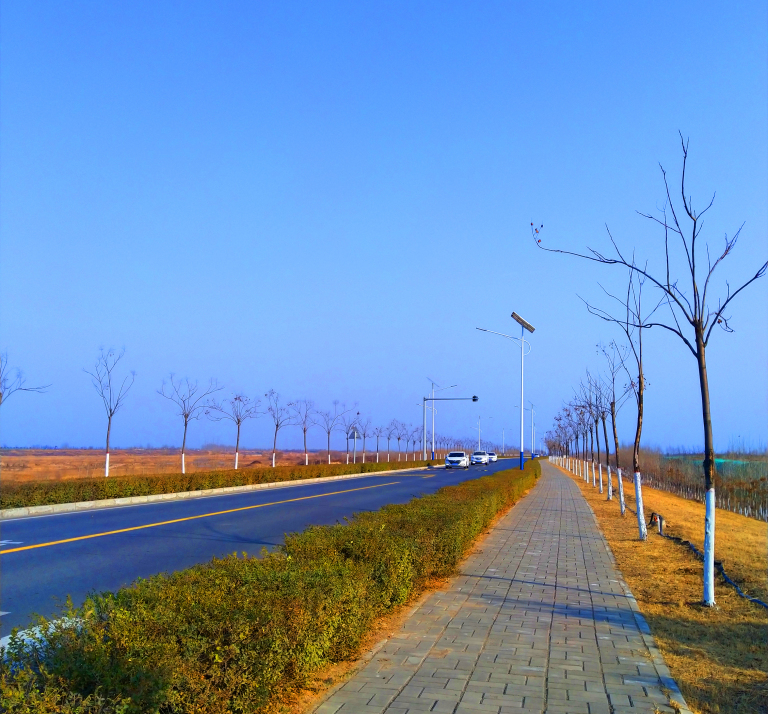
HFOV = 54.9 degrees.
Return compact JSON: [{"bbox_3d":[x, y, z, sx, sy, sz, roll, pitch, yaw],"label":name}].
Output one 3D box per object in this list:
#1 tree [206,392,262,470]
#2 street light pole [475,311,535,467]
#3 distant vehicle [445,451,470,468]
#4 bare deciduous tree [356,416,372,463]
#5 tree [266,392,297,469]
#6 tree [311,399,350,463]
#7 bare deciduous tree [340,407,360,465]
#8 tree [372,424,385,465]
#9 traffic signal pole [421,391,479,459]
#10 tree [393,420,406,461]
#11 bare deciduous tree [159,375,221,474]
[{"bbox_3d":[-6.926,3.629,33.965,2.590,3.910,2.590,-1,-7,12],"label":"tree"},{"bbox_3d":[7.059,2.089,42.295,3.430,9.590,1.200,-1,-7,12],"label":"street light pole"},{"bbox_3d":[6.727,9.329,67.500,1.820,1.520,4.450,-1,-7,12],"label":"distant vehicle"},{"bbox_3d":[-1.597,6.853,59.916,1.300,4.220,1.300,0,-7,0],"label":"bare deciduous tree"},{"bbox_3d":[-5.526,3.985,39.119,1.710,4.540,1.710,-1,-7,12],"label":"tree"},{"bbox_3d":[-3.614,5.292,49.502,2.420,4.630,2.420,0,-7,0],"label":"tree"},{"bbox_3d":[-2.502,6.010,54.701,1.490,4.550,1.490,0,-7,0],"label":"bare deciduous tree"},{"bbox_3d":[-0.495,7.843,65.148,1.160,3.600,1.160,0,-7,0],"label":"tree"},{"bbox_3d":[7.175,7.800,78.927,6.190,7.500,0.600,-1,-7,12],"label":"traffic signal pole"},{"bbox_3d":[1.577,8.685,75.473,1.430,4.600,1.430,0,-7,0],"label":"tree"},{"bbox_3d":[-7.642,2.808,28.753,2.430,4.200,2.430,-1,-7,12],"label":"bare deciduous tree"}]

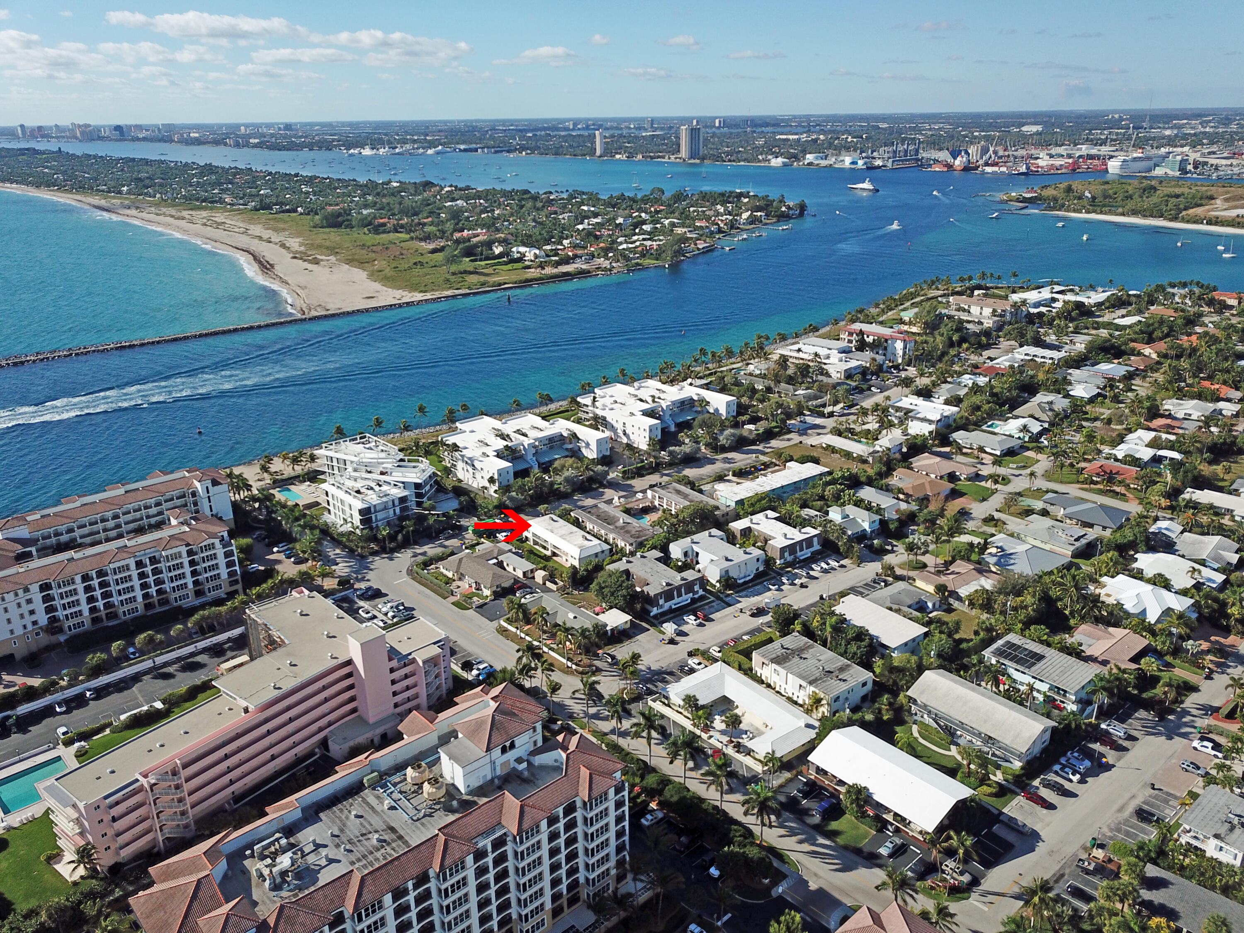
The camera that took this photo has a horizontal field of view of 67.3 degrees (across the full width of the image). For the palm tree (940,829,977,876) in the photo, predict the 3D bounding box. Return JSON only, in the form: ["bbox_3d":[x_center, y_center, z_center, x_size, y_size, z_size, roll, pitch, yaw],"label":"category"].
[{"bbox_3d":[53.391,64.280,150.068,6.200,12.000,6.200,-1,21,0],"label":"palm tree"}]

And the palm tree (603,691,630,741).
[{"bbox_3d":[-0.889,51.976,191.019,5.872,11.946,5.872,-1,21,0],"label":"palm tree"}]

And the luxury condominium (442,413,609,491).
[{"bbox_3d":[-40.126,-7.970,348.329,50.000,8.800,53.300,-18,27,-38],"label":"luxury condominium"}]

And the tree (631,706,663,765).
[{"bbox_3d":[5.111,53.145,180.325,6.600,12.500,6.600,-1,21,0],"label":"tree"}]

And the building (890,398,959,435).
[{"bbox_3d":[118.820,-19.775,375.262,25.500,7.800,21.500,18,28,40],"label":"building"}]

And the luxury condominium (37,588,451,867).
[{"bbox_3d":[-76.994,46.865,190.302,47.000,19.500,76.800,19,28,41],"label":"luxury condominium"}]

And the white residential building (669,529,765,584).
[{"bbox_3d":[27.087,25.772,267.102,18.021,5.973,22.171,-16,25,-34],"label":"white residential building"}]

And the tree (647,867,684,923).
[{"bbox_3d":[6.500,67.497,145.866,6.500,10.200,6.500,-1,21,0],"label":"tree"}]

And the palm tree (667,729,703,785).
[{"bbox_3d":[11.847,55.541,174.241,6.700,12.300,6.700,-1,21,0],"label":"palm tree"}]

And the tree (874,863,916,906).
[{"bbox_3d":[42.526,66.970,143.111,6.500,12.000,6.500,-1,21,0],"label":"tree"}]

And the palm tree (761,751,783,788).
[{"bbox_3d":[28.476,57.209,175.585,4.400,7.600,4.400,-1,21,0],"label":"palm tree"}]

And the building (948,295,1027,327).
[{"bbox_3d":[222.998,-95.946,574.175,38.977,9.314,26.322,16,27,38],"label":"building"}]

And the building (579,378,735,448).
[{"bbox_3d":[11.730,-24.715,395.179,52.138,9.618,53.657,-19,27,-39],"label":"building"}]

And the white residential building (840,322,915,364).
[{"bbox_3d":[134.090,-64.704,486.991,40.000,12.200,18.500,18,28,41],"label":"white residential building"}]

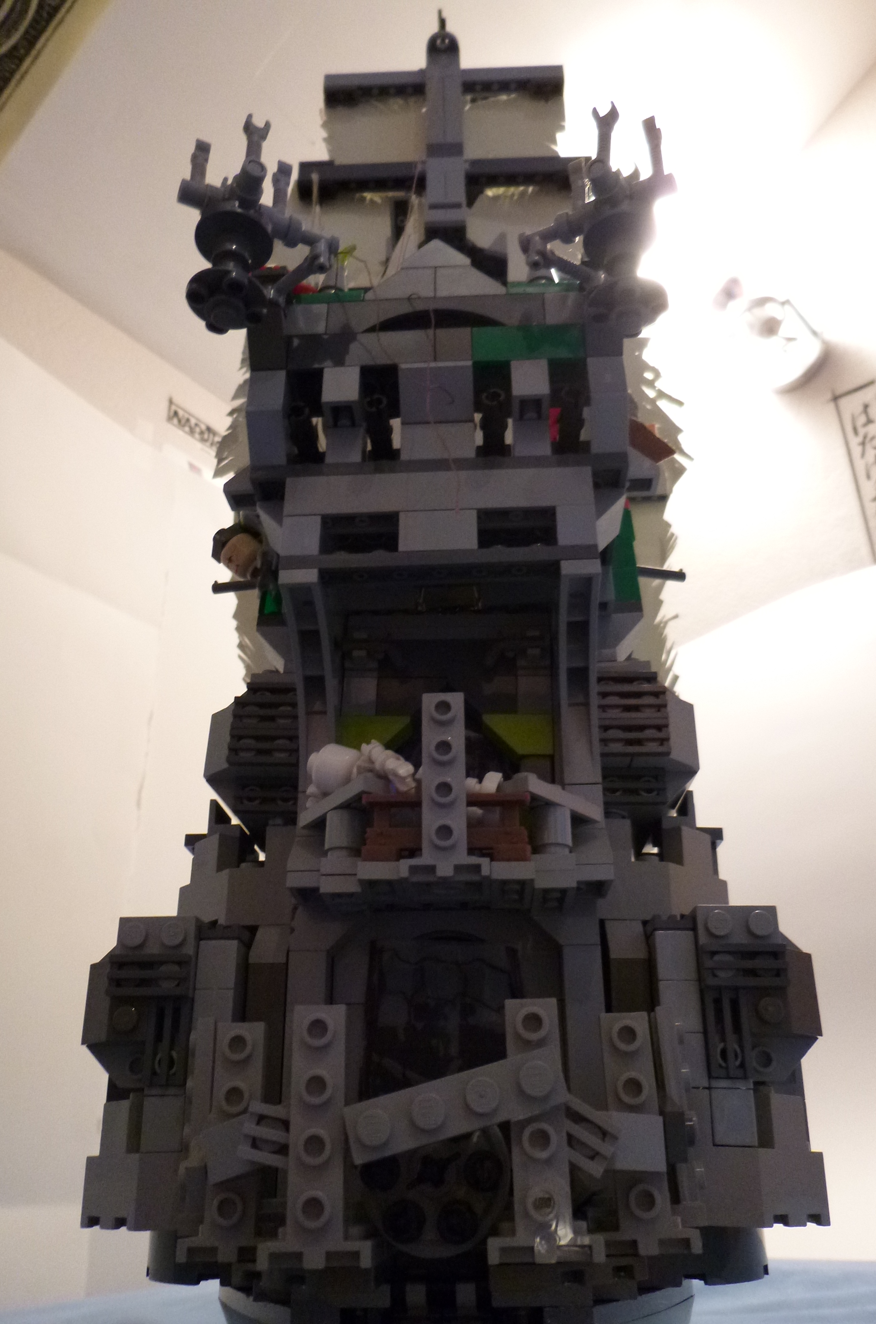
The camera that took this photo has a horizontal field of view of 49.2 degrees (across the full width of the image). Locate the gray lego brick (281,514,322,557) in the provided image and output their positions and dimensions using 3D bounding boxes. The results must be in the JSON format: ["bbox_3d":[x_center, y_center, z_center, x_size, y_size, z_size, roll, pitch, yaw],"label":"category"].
[{"bbox_3d":[-0.028,-0.024,0.199,0.008,0.010,0.008,-2,-25,2],"label":"gray lego brick"}]

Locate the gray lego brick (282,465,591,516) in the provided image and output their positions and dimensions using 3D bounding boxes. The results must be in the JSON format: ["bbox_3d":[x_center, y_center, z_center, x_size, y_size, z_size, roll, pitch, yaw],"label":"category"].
[{"bbox_3d":[0.000,-0.034,0.202,0.064,0.010,0.008,-2,-25,2],"label":"gray lego brick"}]

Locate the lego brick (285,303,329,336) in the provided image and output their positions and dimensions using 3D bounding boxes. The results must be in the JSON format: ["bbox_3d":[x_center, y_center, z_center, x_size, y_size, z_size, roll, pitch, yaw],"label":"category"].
[{"bbox_3d":[-0.029,-0.074,0.214,0.008,0.010,0.008,-2,-25,2],"label":"lego brick"}]

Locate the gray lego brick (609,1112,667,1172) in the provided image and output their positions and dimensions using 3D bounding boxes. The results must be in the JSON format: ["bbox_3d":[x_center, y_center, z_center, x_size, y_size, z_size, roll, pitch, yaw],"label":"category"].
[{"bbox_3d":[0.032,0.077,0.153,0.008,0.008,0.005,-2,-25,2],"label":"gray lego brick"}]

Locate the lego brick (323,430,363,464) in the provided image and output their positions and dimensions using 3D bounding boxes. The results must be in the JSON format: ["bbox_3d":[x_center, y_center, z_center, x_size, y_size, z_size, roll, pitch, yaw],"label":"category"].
[{"bbox_3d":[-0.020,-0.045,0.209,0.008,0.010,0.008,-2,-25,2],"label":"lego brick"}]

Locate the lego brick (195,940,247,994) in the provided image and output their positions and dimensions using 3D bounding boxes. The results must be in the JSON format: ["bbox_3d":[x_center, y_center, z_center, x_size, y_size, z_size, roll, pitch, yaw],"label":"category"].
[{"bbox_3d":[-0.045,0.064,0.201,0.008,0.010,0.008,-2,-25,2],"label":"lego brick"}]

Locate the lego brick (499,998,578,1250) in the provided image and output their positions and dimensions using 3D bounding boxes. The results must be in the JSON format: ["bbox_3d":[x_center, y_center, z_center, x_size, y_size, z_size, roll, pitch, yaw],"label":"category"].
[{"bbox_3d":[0.015,0.069,0.144,0.008,0.034,0.005,-2,-25,2],"label":"lego brick"}]

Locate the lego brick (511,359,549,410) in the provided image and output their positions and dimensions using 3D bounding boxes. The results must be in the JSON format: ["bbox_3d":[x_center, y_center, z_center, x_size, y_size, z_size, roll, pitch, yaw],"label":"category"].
[{"bbox_3d":[0.020,-0.058,0.204,0.008,0.010,0.008,-2,-25,2],"label":"lego brick"}]

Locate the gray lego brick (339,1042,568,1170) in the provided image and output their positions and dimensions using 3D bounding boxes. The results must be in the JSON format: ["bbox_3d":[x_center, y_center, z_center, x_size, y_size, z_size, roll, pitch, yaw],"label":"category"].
[{"bbox_3d":[0.003,0.065,0.141,0.032,0.008,0.005,-15,-25,-4],"label":"gray lego brick"}]

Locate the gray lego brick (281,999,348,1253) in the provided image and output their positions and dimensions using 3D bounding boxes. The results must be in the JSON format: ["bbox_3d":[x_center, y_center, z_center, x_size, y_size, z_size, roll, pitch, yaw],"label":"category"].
[{"bbox_3d":[-0.018,0.070,0.145,0.008,0.034,0.005,-2,-25,2],"label":"gray lego brick"}]

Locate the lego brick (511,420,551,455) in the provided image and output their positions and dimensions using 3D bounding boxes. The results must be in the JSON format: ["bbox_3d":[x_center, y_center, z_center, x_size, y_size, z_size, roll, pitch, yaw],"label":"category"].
[{"bbox_3d":[0.020,-0.046,0.208,0.008,0.010,0.008,-2,-25,2],"label":"lego brick"}]

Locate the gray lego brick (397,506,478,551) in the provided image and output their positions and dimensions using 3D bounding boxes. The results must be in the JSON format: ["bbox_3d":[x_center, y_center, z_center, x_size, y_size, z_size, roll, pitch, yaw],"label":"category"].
[{"bbox_3d":[0.001,-0.025,0.198,0.016,0.010,0.008,-2,-25,2],"label":"gray lego brick"}]

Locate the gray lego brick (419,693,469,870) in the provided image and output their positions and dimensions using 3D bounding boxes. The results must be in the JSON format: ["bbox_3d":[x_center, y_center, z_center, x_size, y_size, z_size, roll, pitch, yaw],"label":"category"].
[{"bbox_3d":[0.001,0.021,0.178,0.008,0.033,0.005,-2,-25,2],"label":"gray lego brick"}]

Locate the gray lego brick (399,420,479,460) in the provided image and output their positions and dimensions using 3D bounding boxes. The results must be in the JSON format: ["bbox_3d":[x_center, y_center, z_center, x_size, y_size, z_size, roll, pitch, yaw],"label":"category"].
[{"bbox_3d":[0.000,-0.046,0.209,0.016,0.010,0.008,-2,-25,2],"label":"gray lego brick"}]

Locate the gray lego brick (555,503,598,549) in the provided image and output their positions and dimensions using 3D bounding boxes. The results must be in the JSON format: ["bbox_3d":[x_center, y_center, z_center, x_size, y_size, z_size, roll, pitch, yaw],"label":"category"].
[{"bbox_3d":[0.028,-0.026,0.197,0.008,0.010,0.008,-2,-25,2],"label":"gray lego brick"}]

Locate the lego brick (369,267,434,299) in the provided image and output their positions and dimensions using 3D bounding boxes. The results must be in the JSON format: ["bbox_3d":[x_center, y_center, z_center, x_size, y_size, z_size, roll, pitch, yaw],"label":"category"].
[{"bbox_3d":[-0.009,-0.083,0.217,0.016,0.010,0.008,-2,-25,2],"label":"lego brick"}]

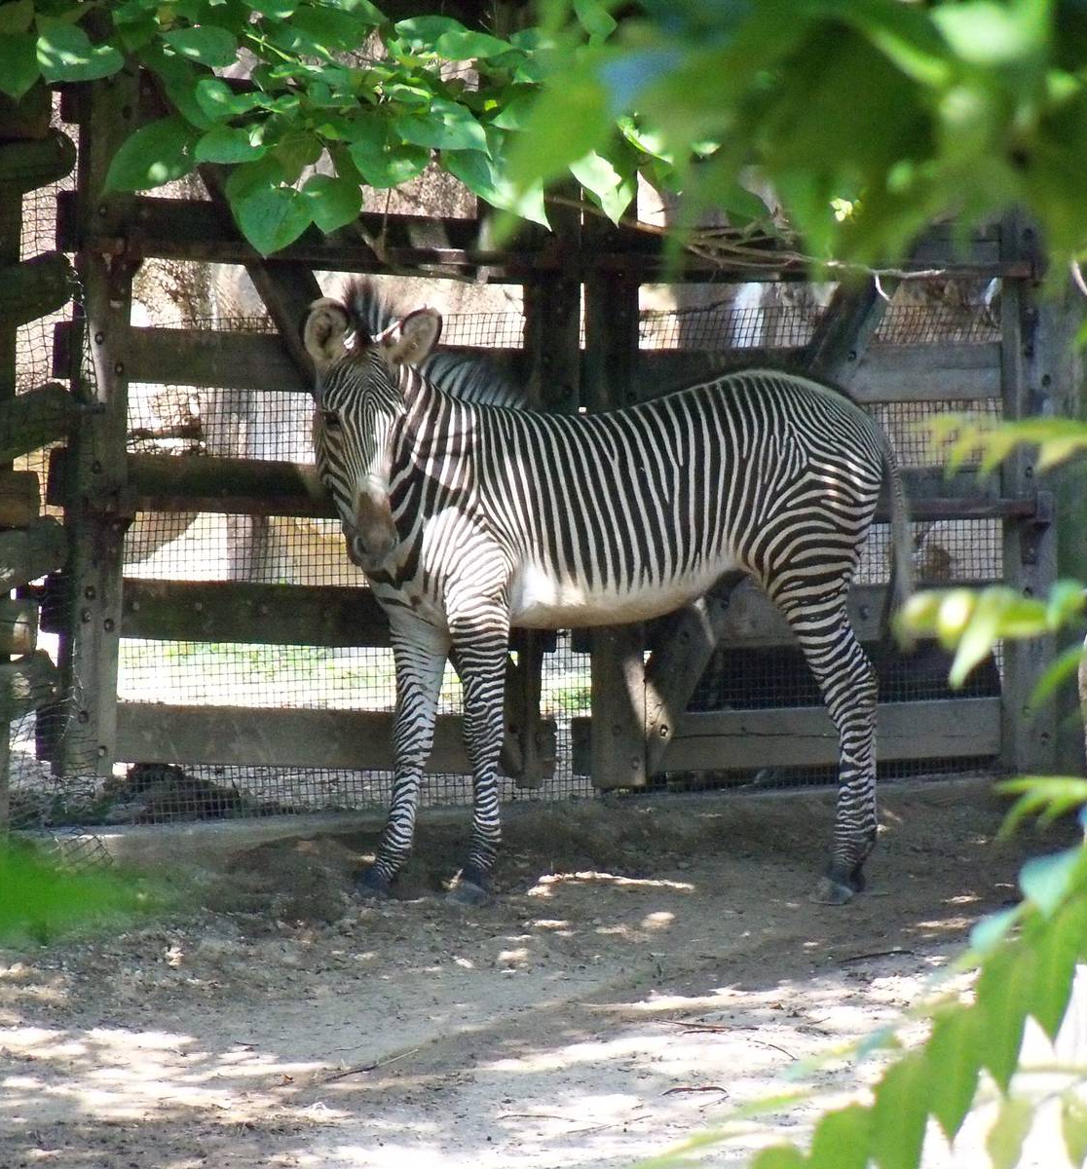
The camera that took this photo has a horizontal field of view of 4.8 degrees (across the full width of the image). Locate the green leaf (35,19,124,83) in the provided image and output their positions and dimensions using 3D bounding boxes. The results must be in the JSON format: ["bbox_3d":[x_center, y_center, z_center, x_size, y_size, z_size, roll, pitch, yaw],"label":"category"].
[{"bbox_3d":[-0.865,-0.994,24.000,0.166,0.111,0.080,0,7,0],"label":"green leaf"}]

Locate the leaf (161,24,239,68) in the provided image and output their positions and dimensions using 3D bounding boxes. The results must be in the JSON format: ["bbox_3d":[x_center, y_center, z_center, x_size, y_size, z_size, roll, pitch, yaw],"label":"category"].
[{"bbox_3d":[-0.641,-1.002,24.000,0.145,0.071,0.090,0,7,0],"label":"leaf"}]

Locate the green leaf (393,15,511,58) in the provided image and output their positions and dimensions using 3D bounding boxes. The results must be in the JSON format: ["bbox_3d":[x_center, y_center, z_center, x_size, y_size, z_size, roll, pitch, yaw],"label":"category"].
[{"bbox_3d":[-0.170,-1.020,24.000,0.220,0.070,0.100,0,7,0],"label":"green leaf"}]

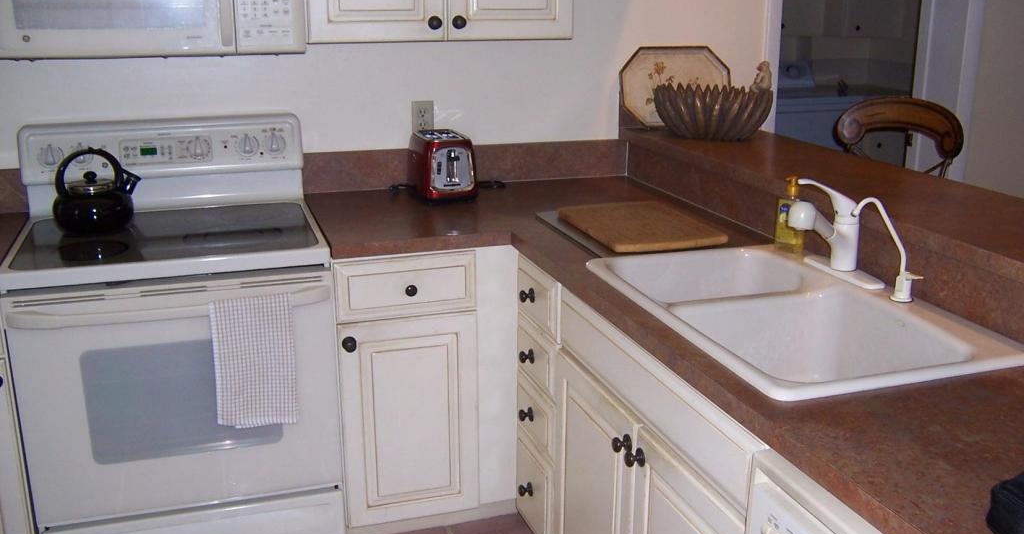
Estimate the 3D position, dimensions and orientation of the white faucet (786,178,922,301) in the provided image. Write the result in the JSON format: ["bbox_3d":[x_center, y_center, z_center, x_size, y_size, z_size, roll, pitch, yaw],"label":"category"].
[{"bbox_3d":[0.710,-0.072,2.105,0.200,0.225,0.340,-7,18,-23],"label":"white faucet"}]

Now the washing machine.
[{"bbox_3d":[1.679,-0.709,6.079,0.690,1.070,0.670,-5,17,-17],"label":"washing machine"}]

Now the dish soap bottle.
[{"bbox_3d":[0.677,-0.132,2.376,0.043,0.182,0.063,-9,19,-28],"label":"dish soap bottle"}]

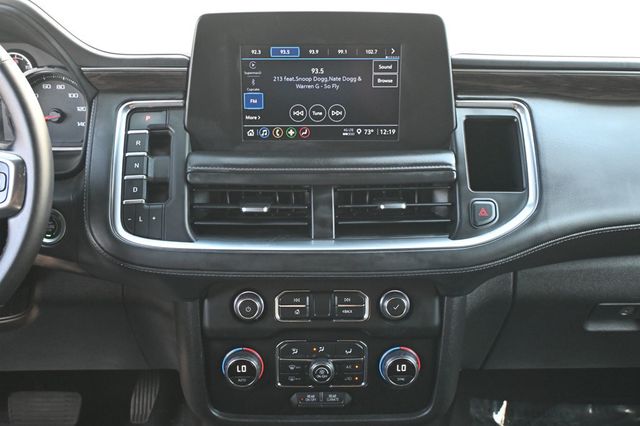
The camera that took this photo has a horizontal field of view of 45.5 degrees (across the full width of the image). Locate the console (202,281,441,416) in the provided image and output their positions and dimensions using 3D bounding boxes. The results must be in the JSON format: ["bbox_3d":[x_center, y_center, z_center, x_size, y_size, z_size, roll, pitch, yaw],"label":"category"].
[{"bbox_3d":[0.001,0.159,0.905,0.272,0.153,0.060,0,13,0],"label":"console"}]

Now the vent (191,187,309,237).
[{"bbox_3d":[-0.078,-0.001,0.868,0.134,0.058,0.040,0,14,0],"label":"vent"}]

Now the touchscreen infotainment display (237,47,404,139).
[{"bbox_3d":[0.001,-0.133,0.846,0.175,0.105,0.015,0,13,0],"label":"touchscreen infotainment display"}]

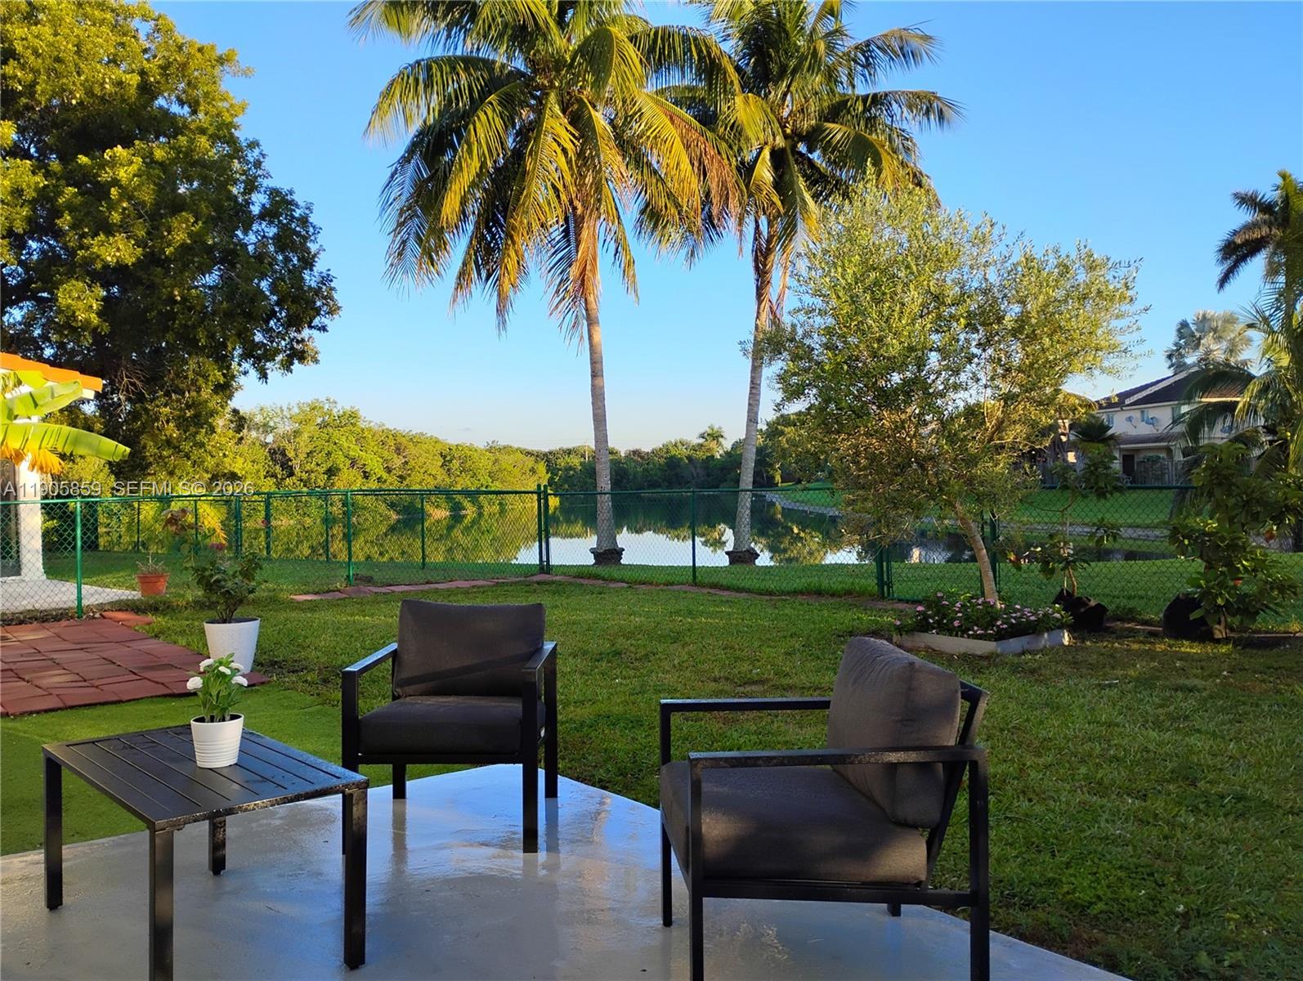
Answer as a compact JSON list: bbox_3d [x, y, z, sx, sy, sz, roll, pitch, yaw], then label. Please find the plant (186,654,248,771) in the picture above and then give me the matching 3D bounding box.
[{"bbox_3d":[-1.161,0.585,2.830,0.165,0.306,0.158,0,0,0],"label":"plant"}]

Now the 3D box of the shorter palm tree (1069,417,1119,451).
[{"bbox_3d":[20.100,-1.800,48.000,2.400,3.200,2.400,0,0,0],"label":"shorter palm tree"}]

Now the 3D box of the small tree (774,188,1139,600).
[{"bbox_3d":[2.420,-0.660,8.380,2.850,3.500,2.700,0,0,0],"label":"small tree"}]

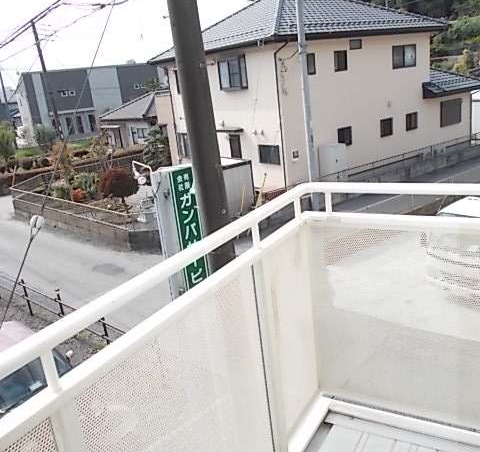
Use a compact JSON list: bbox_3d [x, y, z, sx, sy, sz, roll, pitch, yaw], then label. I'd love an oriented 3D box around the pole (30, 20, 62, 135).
[{"bbox_3d":[-19.319,-14.209,48.432,0.400,12.040,0.400,-14,18,-18],"label":"pole"}]

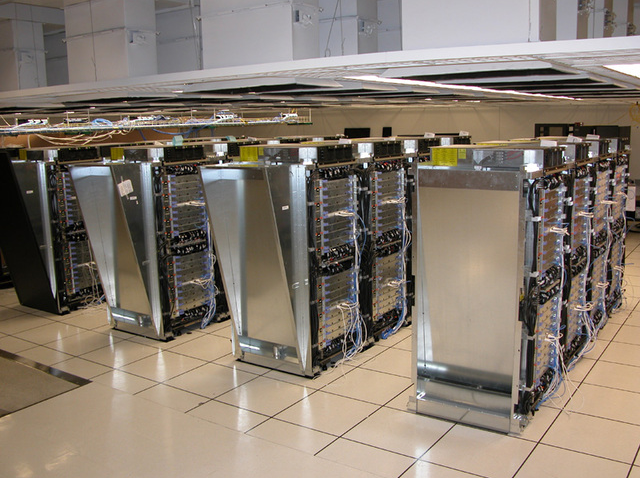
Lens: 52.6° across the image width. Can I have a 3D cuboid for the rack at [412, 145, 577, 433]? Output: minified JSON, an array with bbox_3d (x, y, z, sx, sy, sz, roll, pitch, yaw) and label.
[{"bbox_3d":[1.350,0.266,5.008,0.870,1.960,1.360,5,12,34],"label":"rack"}]

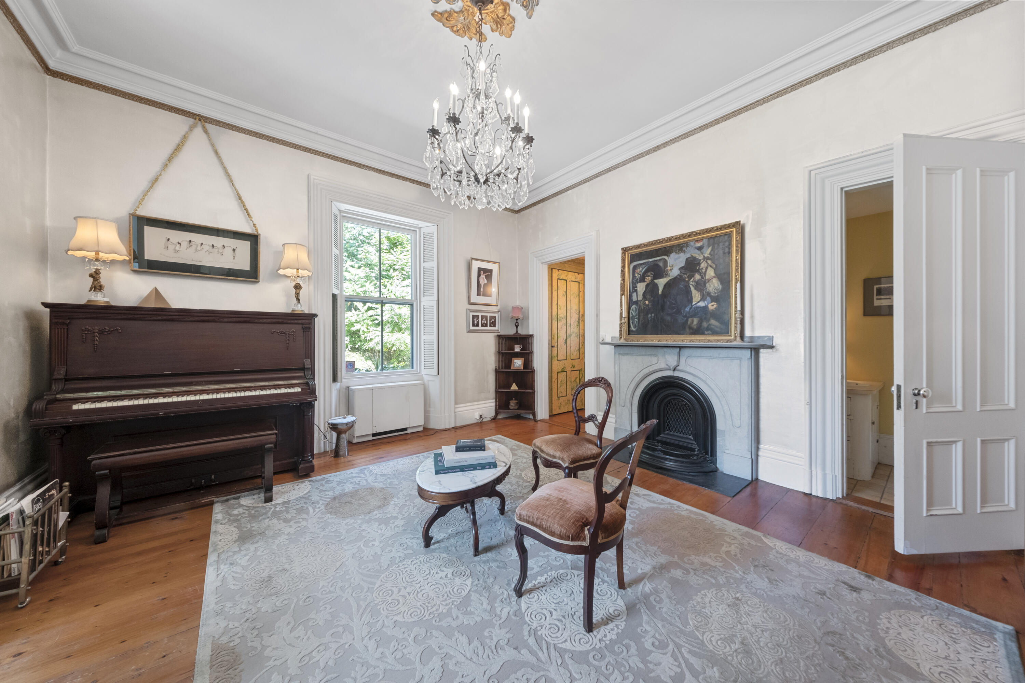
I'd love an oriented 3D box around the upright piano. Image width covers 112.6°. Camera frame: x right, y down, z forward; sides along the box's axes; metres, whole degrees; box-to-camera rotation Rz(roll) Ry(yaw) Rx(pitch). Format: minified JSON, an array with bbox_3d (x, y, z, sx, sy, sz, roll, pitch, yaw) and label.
[{"bbox_3d":[-2.447,0.449,2.729,1.554,1.390,0.650,0,0,-39],"label":"upright piano"}]

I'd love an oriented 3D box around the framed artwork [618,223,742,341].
[{"bbox_3d":[1.596,-0.516,3.397,0.055,1.060,1.165,6,-4,-39],"label":"framed artwork"}]

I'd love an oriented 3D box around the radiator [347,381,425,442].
[{"bbox_3d":[-1.516,0.833,4.160,0.830,0.610,0.210,0,0,-39],"label":"radiator"}]

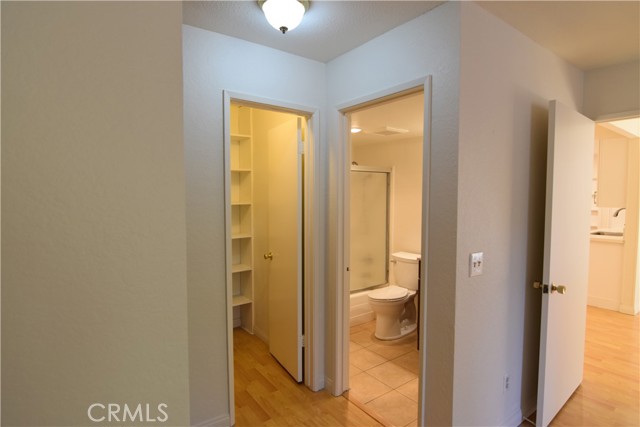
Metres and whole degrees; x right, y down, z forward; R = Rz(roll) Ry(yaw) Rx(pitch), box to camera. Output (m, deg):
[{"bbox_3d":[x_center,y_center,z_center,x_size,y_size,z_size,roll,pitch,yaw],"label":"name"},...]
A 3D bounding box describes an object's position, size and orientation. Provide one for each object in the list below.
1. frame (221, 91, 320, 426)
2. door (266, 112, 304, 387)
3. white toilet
[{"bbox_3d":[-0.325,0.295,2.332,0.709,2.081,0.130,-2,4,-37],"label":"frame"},{"bbox_3d":[-0.298,0.287,2.813,0.037,2.014,0.590,-2,4,-30],"label":"door"},{"bbox_3d":[0.813,0.874,3.591,0.740,0.785,0.430,-2,4,-37],"label":"white toilet"}]

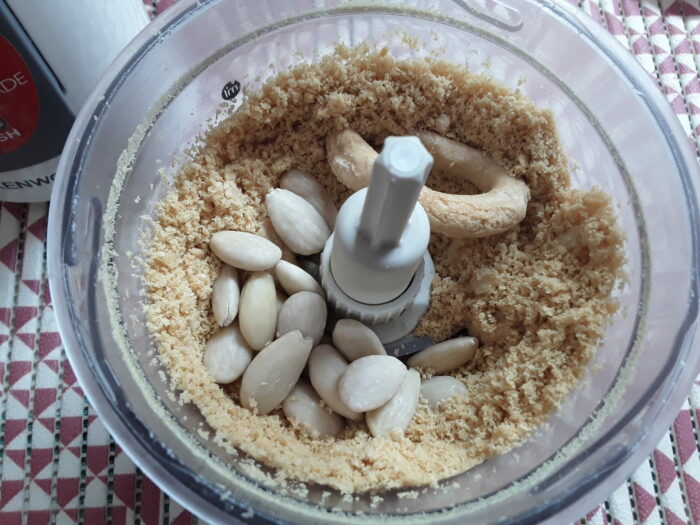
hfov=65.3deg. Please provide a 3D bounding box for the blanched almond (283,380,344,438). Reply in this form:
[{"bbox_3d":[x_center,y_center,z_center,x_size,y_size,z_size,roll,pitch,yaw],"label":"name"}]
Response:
[{"bbox_3d":[-0.010,0.041,0.153,0.012,0.008,0.021,-38,72,-14],"label":"blanched almond"}]

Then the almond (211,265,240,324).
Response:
[{"bbox_3d":[-0.036,0.008,0.160,0.008,0.013,0.023,4,69,-15],"label":"almond"}]

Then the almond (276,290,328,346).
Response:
[{"bbox_3d":[-0.014,0.018,0.157,0.013,0.009,0.022,15,95,3],"label":"almond"}]

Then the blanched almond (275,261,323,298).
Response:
[{"bbox_3d":[-0.015,0.007,0.163,0.021,0.012,0.009,45,49,-2],"label":"blanched almond"}]

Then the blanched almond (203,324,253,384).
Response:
[{"bbox_3d":[-0.035,0.025,0.157,0.013,0.008,0.021,14,62,-5],"label":"blanched almond"}]

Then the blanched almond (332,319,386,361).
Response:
[{"bbox_3d":[0.003,0.025,0.160,0.012,0.009,0.022,-39,97,19],"label":"blanched almond"}]

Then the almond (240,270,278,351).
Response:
[{"bbox_3d":[-0.026,0.014,0.157,0.012,0.009,0.024,14,66,-29],"label":"almond"}]

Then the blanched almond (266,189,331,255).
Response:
[{"bbox_3d":[-0.016,-0.013,0.166,0.014,0.009,0.024,-37,87,-14],"label":"blanched almond"}]

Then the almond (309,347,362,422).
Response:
[{"bbox_3d":[-0.004,0.033,0.152,0.012,0.008,0.024,-21,67,-19],"label":"almond"}]

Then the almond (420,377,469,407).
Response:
[{"bbox_3d":[0.026,0.040,0.158,0.021,0.009,0.013,-38,71,27],"label":"almond"}]

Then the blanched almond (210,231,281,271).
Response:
[{"bbox_3d":[-0.030,-0.003,0.157,0.021,0.009,0.012,15,45,-5],"label":"blanched almond"}]

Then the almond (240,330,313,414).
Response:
[{"bbox_3d":[-0.020,0.030,0.148,0.012,0.008,0.026,31,72,14],"label":"almond"}]

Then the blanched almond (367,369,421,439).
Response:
[{"bbox_3d":[0.012,0.038,0.151,0.012,0.008,0.021,30,69,-4],"label":"blanched almond"}]

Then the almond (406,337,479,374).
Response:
[{"bbox_3d":[0.027,0.028,0.161,0.022,0.012,0.008,-21,54,-5],"label":"almond"}]

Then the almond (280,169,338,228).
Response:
[{"bbox_3d":[-0.013,-0.019,0.173,0.013,0.009,0.024,-33,86,-13],"label":"almond"}]

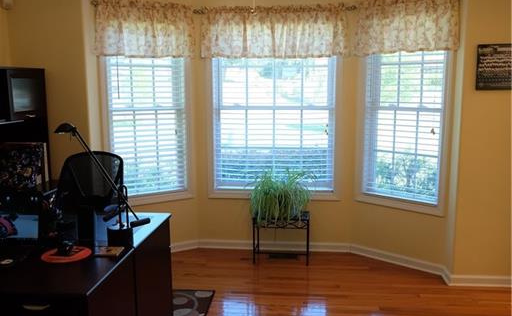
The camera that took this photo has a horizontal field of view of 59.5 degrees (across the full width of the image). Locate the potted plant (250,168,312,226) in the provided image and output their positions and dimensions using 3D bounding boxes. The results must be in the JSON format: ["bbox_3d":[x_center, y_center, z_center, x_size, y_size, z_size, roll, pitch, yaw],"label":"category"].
[{"bbox_3d":[0.214,0.315,3.860,0.500,0.460,0.400,1,8,6],"label":"potted plant"}]

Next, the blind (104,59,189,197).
[{"bbox_3d":[-0.927,-0.396,3.894,0.670,1.440,0.060,-4,9,-27],"label":"blind"}]

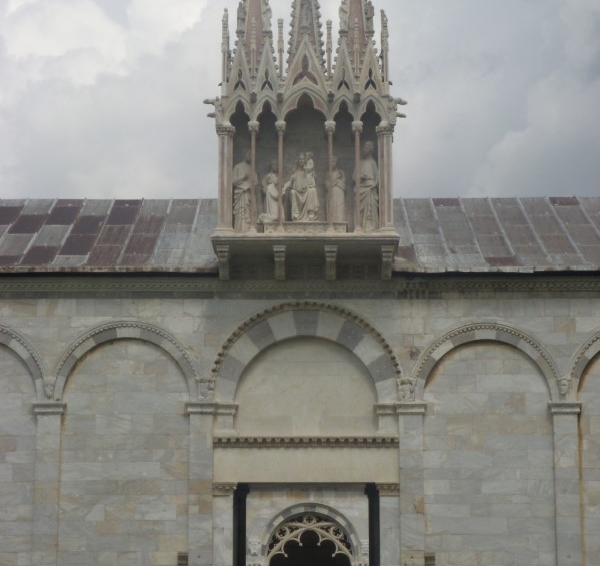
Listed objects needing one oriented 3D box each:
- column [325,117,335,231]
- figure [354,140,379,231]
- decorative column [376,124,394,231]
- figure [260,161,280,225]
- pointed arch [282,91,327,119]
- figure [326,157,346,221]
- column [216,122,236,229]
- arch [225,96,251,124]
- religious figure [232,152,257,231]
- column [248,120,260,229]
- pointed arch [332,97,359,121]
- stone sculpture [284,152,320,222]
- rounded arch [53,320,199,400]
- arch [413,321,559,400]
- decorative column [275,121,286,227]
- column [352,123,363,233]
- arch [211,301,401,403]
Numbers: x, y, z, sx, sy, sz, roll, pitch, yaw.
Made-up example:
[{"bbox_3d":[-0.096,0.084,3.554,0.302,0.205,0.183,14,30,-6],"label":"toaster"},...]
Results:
[{"bbox_3d":[0.578,-2.054,37.242,0.209,2.144,0.210,0,-13,0],"label":"column"},{"bbox_3d":[1.292,-1.866,37.889,0.460,1.809,0.420,0,-14,0],"label":"figure"},{"bbox_3d":[1.630,-2.045,37.245,0.360,2.124,0.360,0,-13,0],"label":"decorative column"},{"bbox_3d":[-0.549,-1.776,37.867,0.500,1.265,0.420,-7,-15,25],"label":"figure"},{"bbox_3d":[0.105,-3.414,37.566,0.899,0.640,0.250,0,-13,0],"label":"pointed arch"},{"bbox_3d":[0.690,-1.752,37.661,0.403,1.361,0.360,-3,-13,15],"label":"figure"},{"bbox_3d":[-1.406,-2.015,37.565,0.380,2.175,0.380,0,-14,0],"label":"column"},{"bbox_3d":[-1.195,-3.321,37.545,0.497,0.549,0.250,0,-13,0],"label":"arch"},{"bbox_3d":[-1.052,-1.740,37.587,0.478,1.695,0.420,3,-13,-15],"label":"religious figure"},{"bbox_3d":[-0.873,-2.058,37.473,0.200,2.230,0.200,0,-14,0],"label":"column"},{"bbox_3d":[0.870,-3.326,37.547,0.497,0.539,0.250,0,-13,0],"label":"pointed arch"},{"bbox_3d":[0.019,-1.857,37.938,0.680,1.429,0.600,0,-14,0],"label":"stone sculpture"},{"bbox_3d":[-3.347,1.478,37.784,2.789,1.544,0.250,0,-13,0],"label":"rounded arch"},{"bbox_3d":[3.567,1.506,37.778,2.808,1.523,0.250,0,-13,0],"label":"arch"},{"bbox_3d":[-0.365,-2.054,37.242,0.218,2.104,0.210,0,-13,0],"label":"decorative column"},{"bbox_3d":[1.097,-2.049,37.470,0.200,2.250,0.200,0,-14,0],"label":"column"},{"bbox_3d":[0.114,1.312,37.263,3.623,1.975,0.400,0,-14,0],"label":"arch"}]

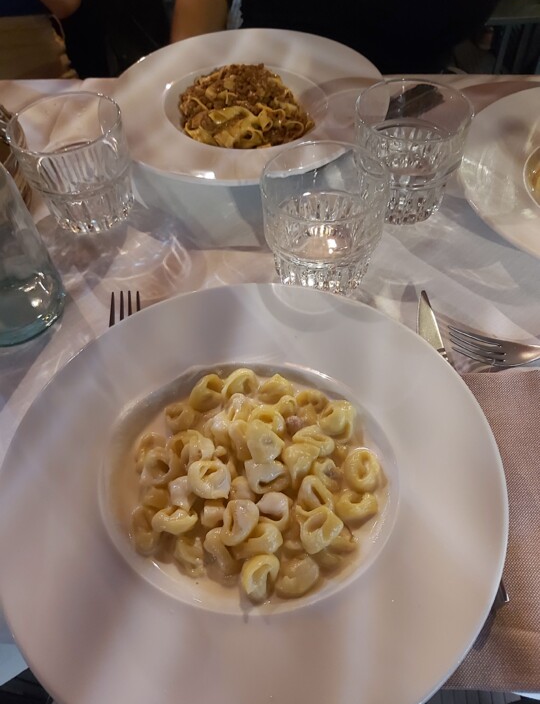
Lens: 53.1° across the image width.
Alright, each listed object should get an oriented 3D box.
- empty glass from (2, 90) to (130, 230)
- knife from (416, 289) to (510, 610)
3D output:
[{"bbox_3d":[-0.163,-0.159,0.464,0.088,0.083,0.088,-4,54,0],"label":"empty glass"},{"bbox_3d":[0.119,0.043,0.345,0.021,0.012,0.217,-2,54,1],"label":"knife"}]

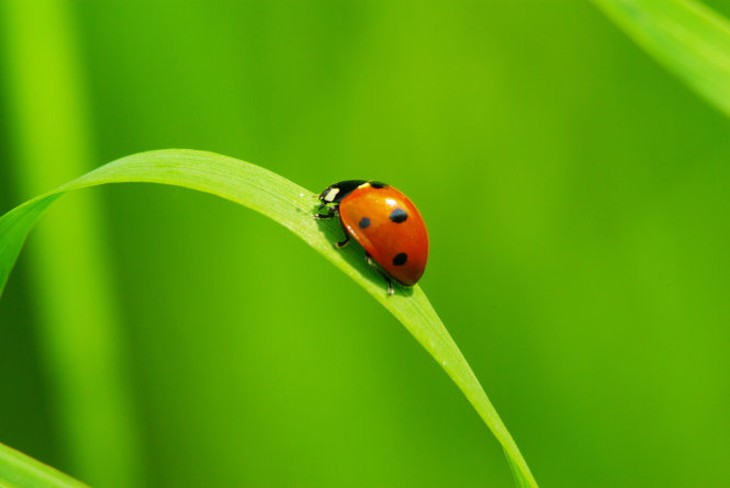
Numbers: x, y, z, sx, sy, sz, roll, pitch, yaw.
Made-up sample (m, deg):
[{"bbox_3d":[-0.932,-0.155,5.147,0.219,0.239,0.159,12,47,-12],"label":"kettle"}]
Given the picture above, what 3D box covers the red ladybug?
[{"bbox_3d":[0.001,-0.001,0.089,0.007,0.004,0.006,45,16,3],"label":"red ladybug"}]

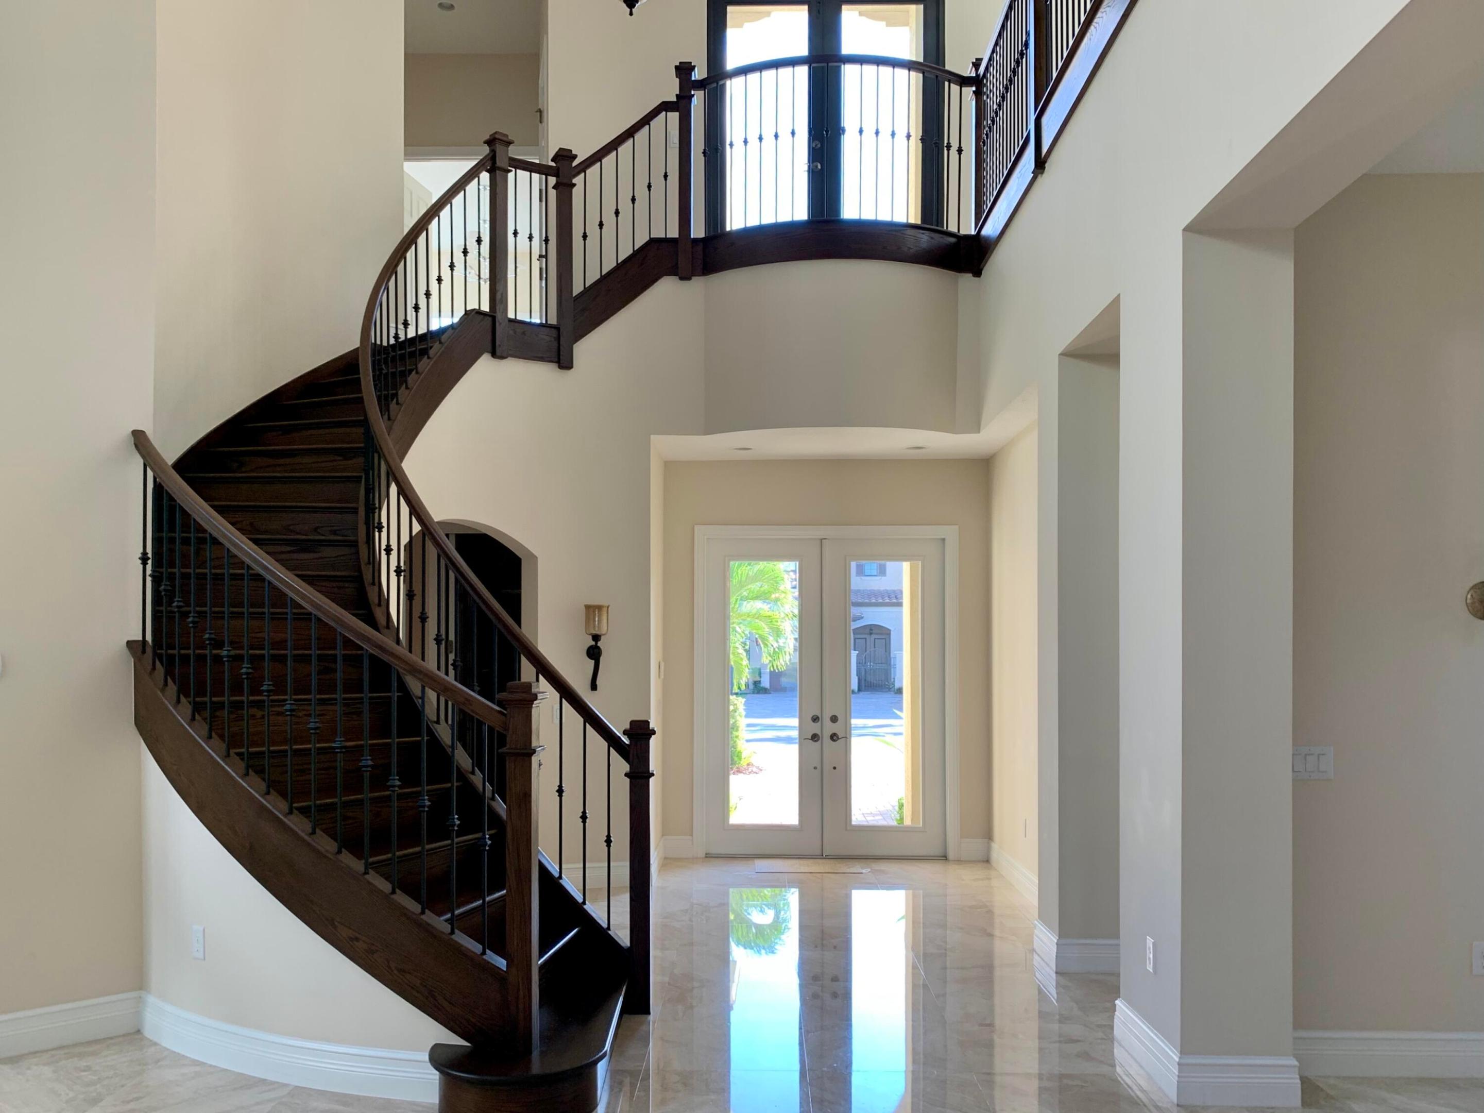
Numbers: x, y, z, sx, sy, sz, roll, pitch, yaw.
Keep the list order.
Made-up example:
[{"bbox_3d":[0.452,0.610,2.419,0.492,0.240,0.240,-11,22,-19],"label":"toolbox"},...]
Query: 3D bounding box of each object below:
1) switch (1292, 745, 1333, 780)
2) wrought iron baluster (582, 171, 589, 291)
[{"bbox_3d":[2.084,0.755,4.080,0.162,0.118,0.012,0,-3,2],"label":"switch"},{"bbox_3d":[-1.050,-2.178,7.450,0.040,0.800,0.040,0,-3,0],"label":"wrought iron baluster"}]

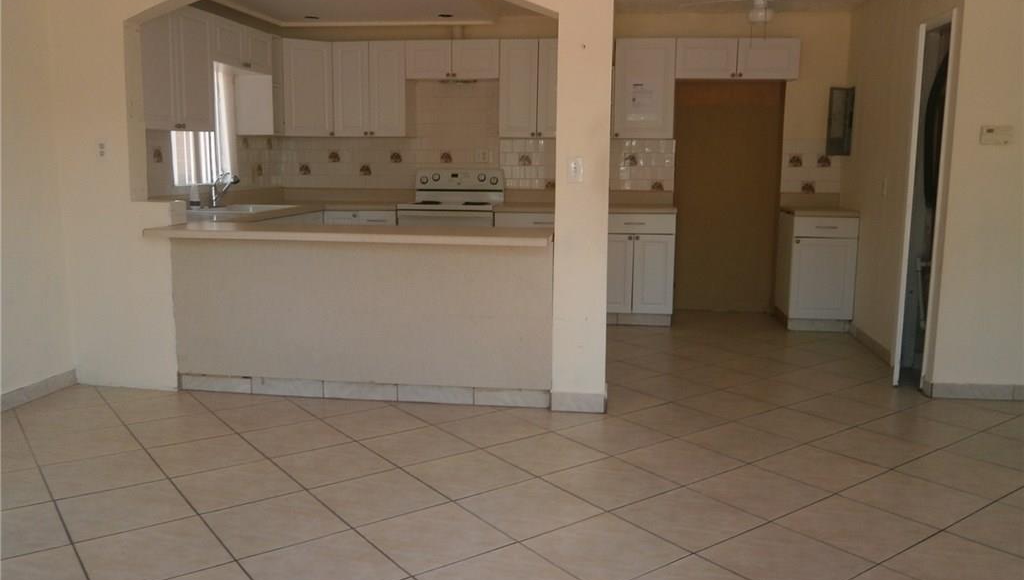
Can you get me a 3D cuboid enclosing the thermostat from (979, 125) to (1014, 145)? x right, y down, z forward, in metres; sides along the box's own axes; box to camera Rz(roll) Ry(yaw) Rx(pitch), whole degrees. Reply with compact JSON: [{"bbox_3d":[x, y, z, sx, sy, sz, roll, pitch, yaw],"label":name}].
[{"bbox_3d":[2.495,-0.796,3.966,0.157,0.098,0.029,2,9,7],"label":"thermostat"}]

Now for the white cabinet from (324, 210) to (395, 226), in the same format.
[{"bbox_3d":[-1.161,-0.290,6.321,0.589,0.769,0.560,2,9,7],"label":"white cabinet"}]

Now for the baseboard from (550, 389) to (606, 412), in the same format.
[{"bbox_3d":[0.338,0.572,3.890,0.282,0.095,0.017,2,9,7],"label":"baseboard"}]

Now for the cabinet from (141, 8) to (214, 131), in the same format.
[{"bbox_3d":[-2.153,-1.352,4.661,0.305,0.754,0.799,2,9,7],"label":"cabinet"}]

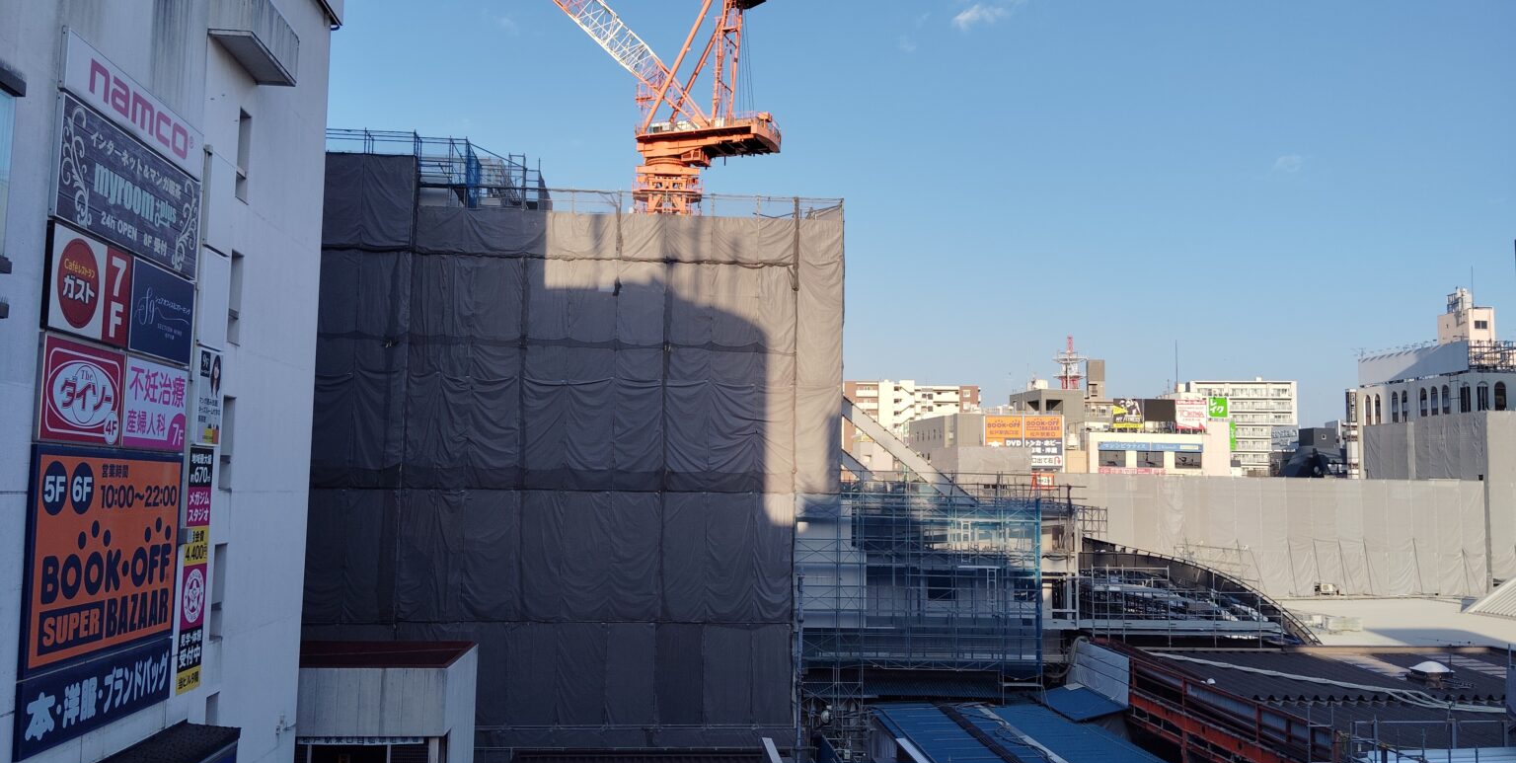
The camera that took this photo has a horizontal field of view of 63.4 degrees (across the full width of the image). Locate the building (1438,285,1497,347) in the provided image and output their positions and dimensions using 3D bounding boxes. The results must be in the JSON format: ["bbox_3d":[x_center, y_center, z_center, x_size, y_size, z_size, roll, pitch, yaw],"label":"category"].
[{"bbox_3d":[59.346,-5.269,102.985,2.600,5.000,4.000,1,-5,-5],"label":"building"}]

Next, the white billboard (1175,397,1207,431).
[{"bbox_3d":[44.127,3.335,125.199,3.200,3.300,0.400,1,-5,3],"label":"white billboard"}]

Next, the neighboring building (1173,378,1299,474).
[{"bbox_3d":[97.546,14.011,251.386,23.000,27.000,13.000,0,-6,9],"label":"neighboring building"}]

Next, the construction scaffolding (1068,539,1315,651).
[{"bbox_3d":[17.506,8.720,50.493,9.400,4.200,2.800,1,-5,-2],"label":"construction scaffolding"}]

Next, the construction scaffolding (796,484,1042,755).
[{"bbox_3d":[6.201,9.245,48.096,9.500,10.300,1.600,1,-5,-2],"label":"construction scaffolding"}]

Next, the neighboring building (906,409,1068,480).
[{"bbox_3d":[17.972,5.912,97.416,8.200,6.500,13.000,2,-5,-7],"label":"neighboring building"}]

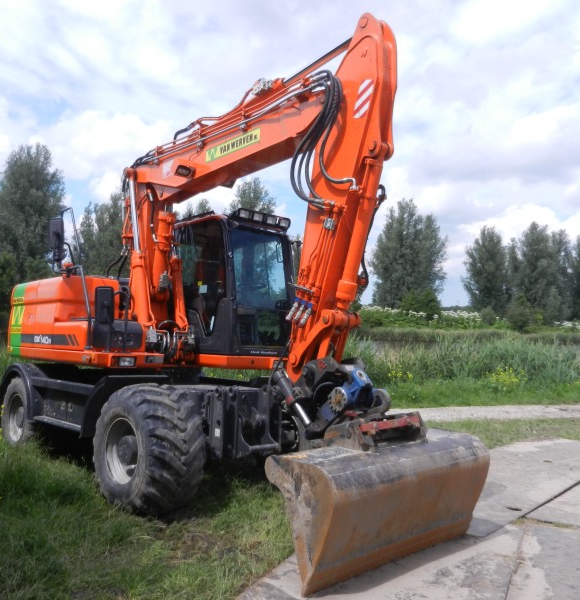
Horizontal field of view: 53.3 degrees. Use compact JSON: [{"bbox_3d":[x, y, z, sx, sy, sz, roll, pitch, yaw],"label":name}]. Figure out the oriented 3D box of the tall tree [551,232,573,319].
[{"bbox_3d":[28.648,-1.877,61.421,2.764,11.446,2.626,1,-2,25],"label":"tall tree"}]

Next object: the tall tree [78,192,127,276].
[{"bbox_3d":[-15.327,-3.483,48.000,4.486,10.729,4.262,2,-2,-18],"label":"tall tree"}]

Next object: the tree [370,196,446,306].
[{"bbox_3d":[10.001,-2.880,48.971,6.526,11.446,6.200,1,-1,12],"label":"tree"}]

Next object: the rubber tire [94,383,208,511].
[{"bbox_3d":[-1.279,1.340,5.220,0.570,1.070,1.070,5,-4,-43],"label":"rubber tire"}]

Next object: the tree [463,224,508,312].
[{"bbox_3d":[20.774,-2.173,61.242,4.770,11.446,4.531,1,-2,19],"label":"tree"}]

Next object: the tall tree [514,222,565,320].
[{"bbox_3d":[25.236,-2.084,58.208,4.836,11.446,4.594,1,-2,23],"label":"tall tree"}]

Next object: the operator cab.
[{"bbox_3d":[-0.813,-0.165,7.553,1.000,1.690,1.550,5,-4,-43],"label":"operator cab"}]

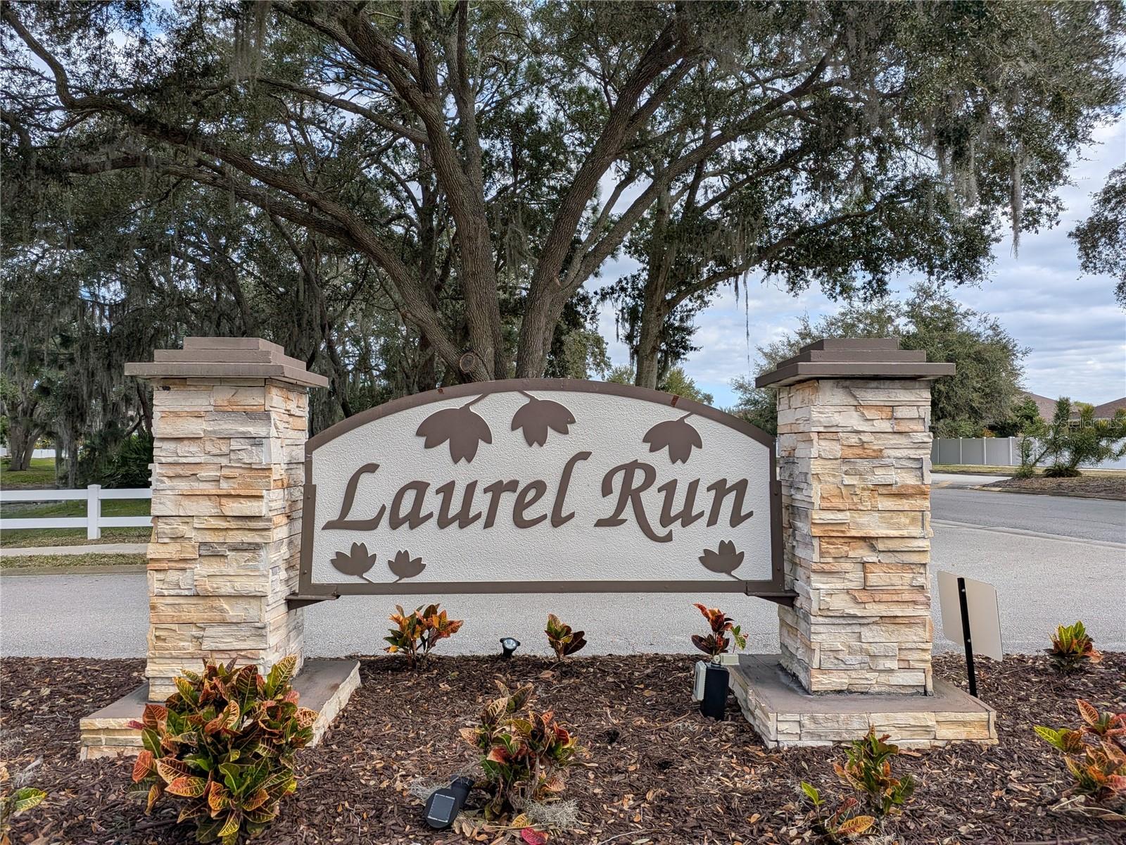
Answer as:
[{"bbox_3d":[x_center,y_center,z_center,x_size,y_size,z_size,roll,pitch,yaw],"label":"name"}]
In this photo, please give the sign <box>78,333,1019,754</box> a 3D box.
[{"bbox_3d":[-0.085,0.445,3.325,3.390,1.575,0.835,0,-2,-1],"label":"sign"}]

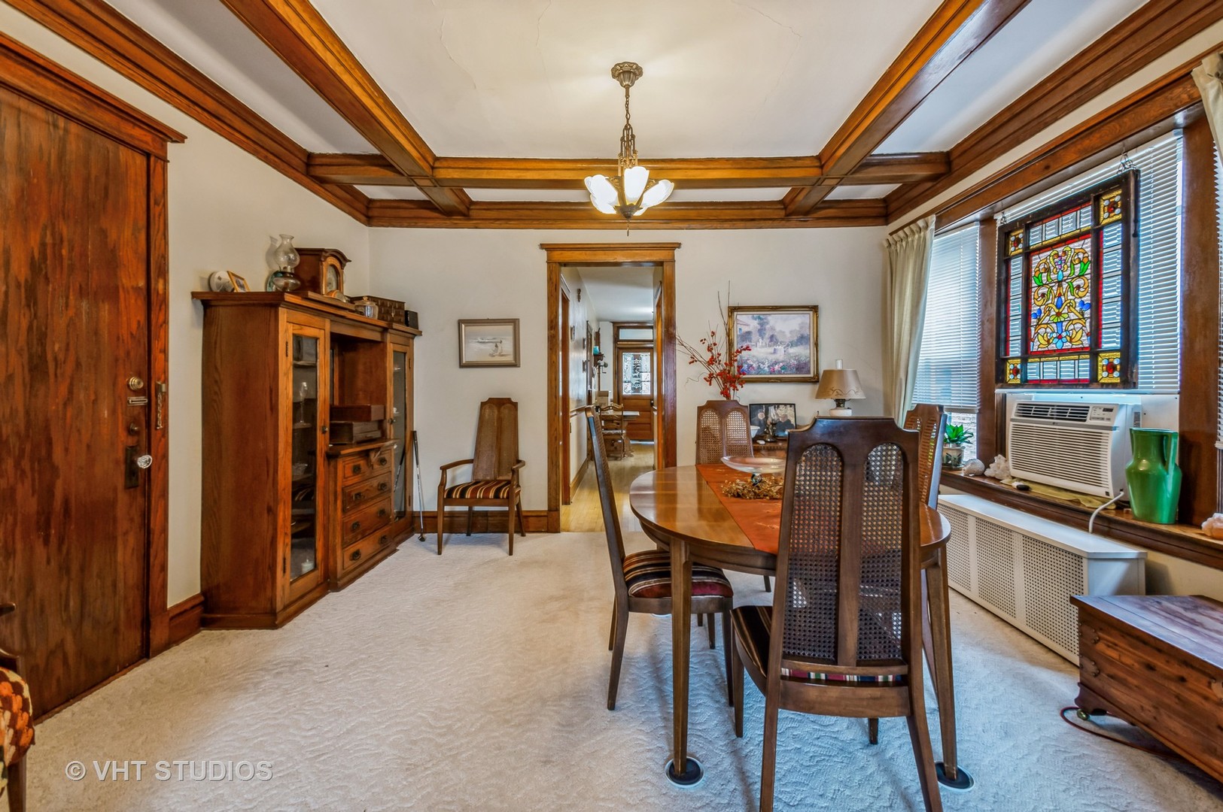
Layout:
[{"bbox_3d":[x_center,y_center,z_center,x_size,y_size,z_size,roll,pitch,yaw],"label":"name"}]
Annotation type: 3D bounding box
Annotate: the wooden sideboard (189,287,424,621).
[{"bbox_3d":[-1.733,0.245,3.237,0.450,1.610,1.680,0,2,2],"label":"wooden sideboard"}]

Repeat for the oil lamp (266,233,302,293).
[{"bbox_3d":[-1.733,-0.735,2.720,0.140,0.375,0.140,0,2,2],"label":"oil lamp"}]

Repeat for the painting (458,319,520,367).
[{"bbox_3d":[-0.975,-0.502,4.060,0.496,0.380,0.030,0,1,1],"label":"painting"}]

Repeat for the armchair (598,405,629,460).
[{"bbox_3d":[0.042,0.420,8.333,0.480,0.890,0.500,0,2,2],"label":"armchair"}]

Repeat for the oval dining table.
[{"bbox_3d":[0.615,0.726,2.070,1.100,0.745,1.500,0,1,1],"label":"oval dining table"}]

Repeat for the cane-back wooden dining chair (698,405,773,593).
[{"bbox_3d":[0.670,0.520,2.735,0.480,1.100,0.560,0,1,1],"label":"cane-back wooden dining chair"}]

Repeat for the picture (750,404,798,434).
[{"bbox_3d":[1.228,0.112,3.860,0.355,0.260,0.070,0,2,2],"label":"picture"}]

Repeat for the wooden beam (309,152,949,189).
[{"bbox_3d":[0.075,-1.508,3.319,4.020,0.125,0.260,0,2,2],"label":"wooden beam"}]

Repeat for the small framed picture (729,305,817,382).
[{"bbox_3d":[1.270,-0.486,3.980,0.710,0.610,0.050,0,2,2],"label":"small framed picture"}]

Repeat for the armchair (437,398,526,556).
[{"bbox_3d":[-0.920,0.477,3.790,0.570,1.090,0.560,0,1,5],"label":"armchair"}]

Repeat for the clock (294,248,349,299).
[{"bbox_3d":[-1.780,-0.775,3.100,0.200,0.360,0.260,0,1,1],"label":"clock"}]

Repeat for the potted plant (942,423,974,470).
[{"bbox_3d":[2.227,0.252,3.351,0.220,0.300,0.220,0,2,2],"label":"potted plant"}]

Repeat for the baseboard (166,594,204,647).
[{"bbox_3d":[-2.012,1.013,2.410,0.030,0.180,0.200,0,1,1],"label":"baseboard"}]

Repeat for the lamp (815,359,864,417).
[{"bbox_3d":[1.686,-0.049,3.760,0.335,0.580,0.335,0,2,2],"label":"lamp"}]

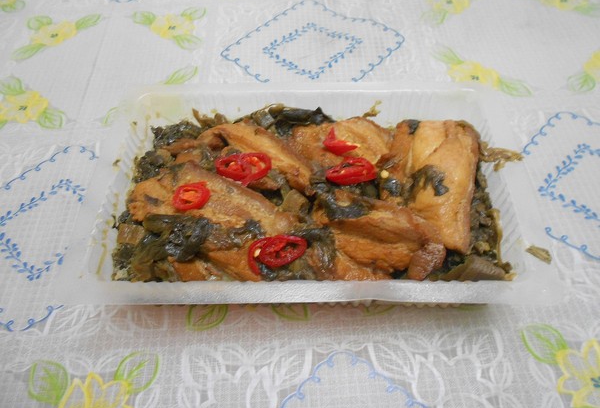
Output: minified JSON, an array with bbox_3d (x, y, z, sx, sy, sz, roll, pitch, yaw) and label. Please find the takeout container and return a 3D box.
[{"bbox_3d":[0.004,-0.001,0.240,0.213,0.045,0.131,0,57,1],"label":"takeout container"}]

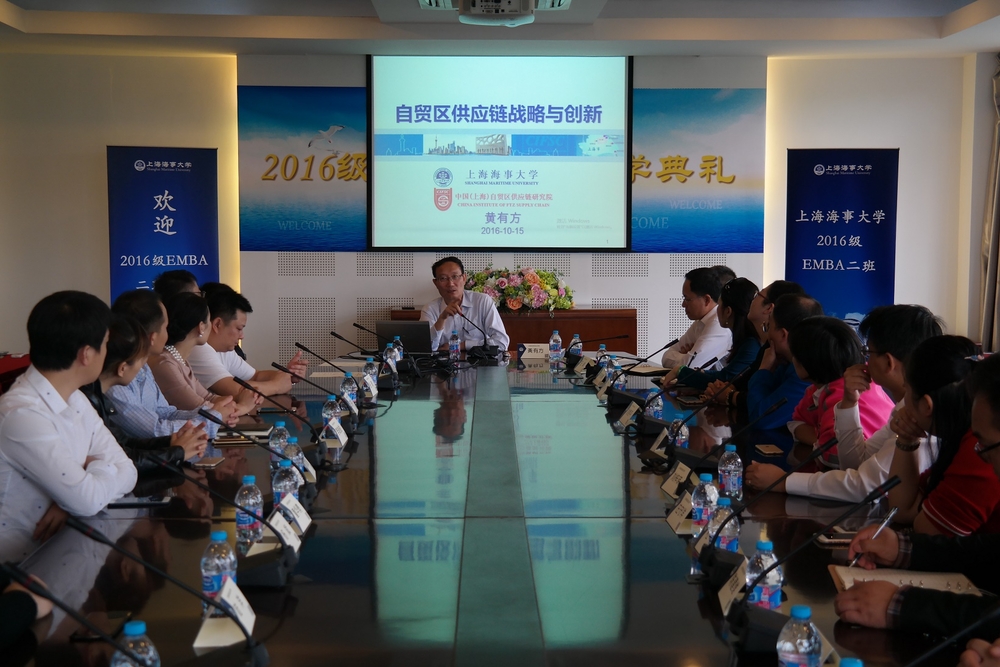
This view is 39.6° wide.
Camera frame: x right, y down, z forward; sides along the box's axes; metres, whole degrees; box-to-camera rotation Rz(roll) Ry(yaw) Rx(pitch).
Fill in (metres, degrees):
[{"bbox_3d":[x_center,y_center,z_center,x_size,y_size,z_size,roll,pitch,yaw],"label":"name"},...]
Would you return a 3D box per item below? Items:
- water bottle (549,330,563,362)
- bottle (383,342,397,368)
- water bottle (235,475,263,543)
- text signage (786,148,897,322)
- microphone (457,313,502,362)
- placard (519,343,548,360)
[{"bbox_3d":[0.302,0.060,7.450,0.066,0.148,0.066,0,4,0],"label":"water bottle"},{"bbox_3d":[-0.533,0.126,6.732,0.063,0.149,0.063,0,4,0],"label":"bottle"},{"bbox_3d":[-0.563,0.390,3.120,0.065,0.148,0.065,0,4,0],"label":"water bottle"},{"bbox_3d":[2.535,-0.364,10.348,0.800,2.030,0.150,1,5,9],"label":"text signage"},{"bbox_3d":[-0.118,0.008,8.030,0.180,0.245,0.350,-2,4,-23],"label":"microphone"},{"bbox_3d":[0.183,0.098,7.405,0.178,0.080,0.080,0,4,0],"label":"placard"}]

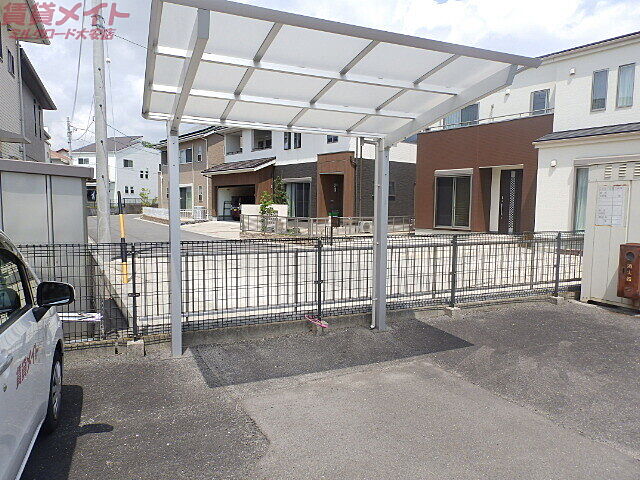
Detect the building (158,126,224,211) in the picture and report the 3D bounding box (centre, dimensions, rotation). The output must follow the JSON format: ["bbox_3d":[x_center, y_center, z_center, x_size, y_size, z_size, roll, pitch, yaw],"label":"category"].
[{"bbox_3d":[-8.462,-5.663,33.959,8.900,7.600,7.800,5,6,44],"label":"building"}]

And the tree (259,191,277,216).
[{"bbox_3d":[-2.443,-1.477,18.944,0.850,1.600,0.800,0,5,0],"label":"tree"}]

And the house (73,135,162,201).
[{"bbox_3d":[-22.533,-7.439,45.698,7.200,8.000,7.200,2,5,21],"label":"house"}]

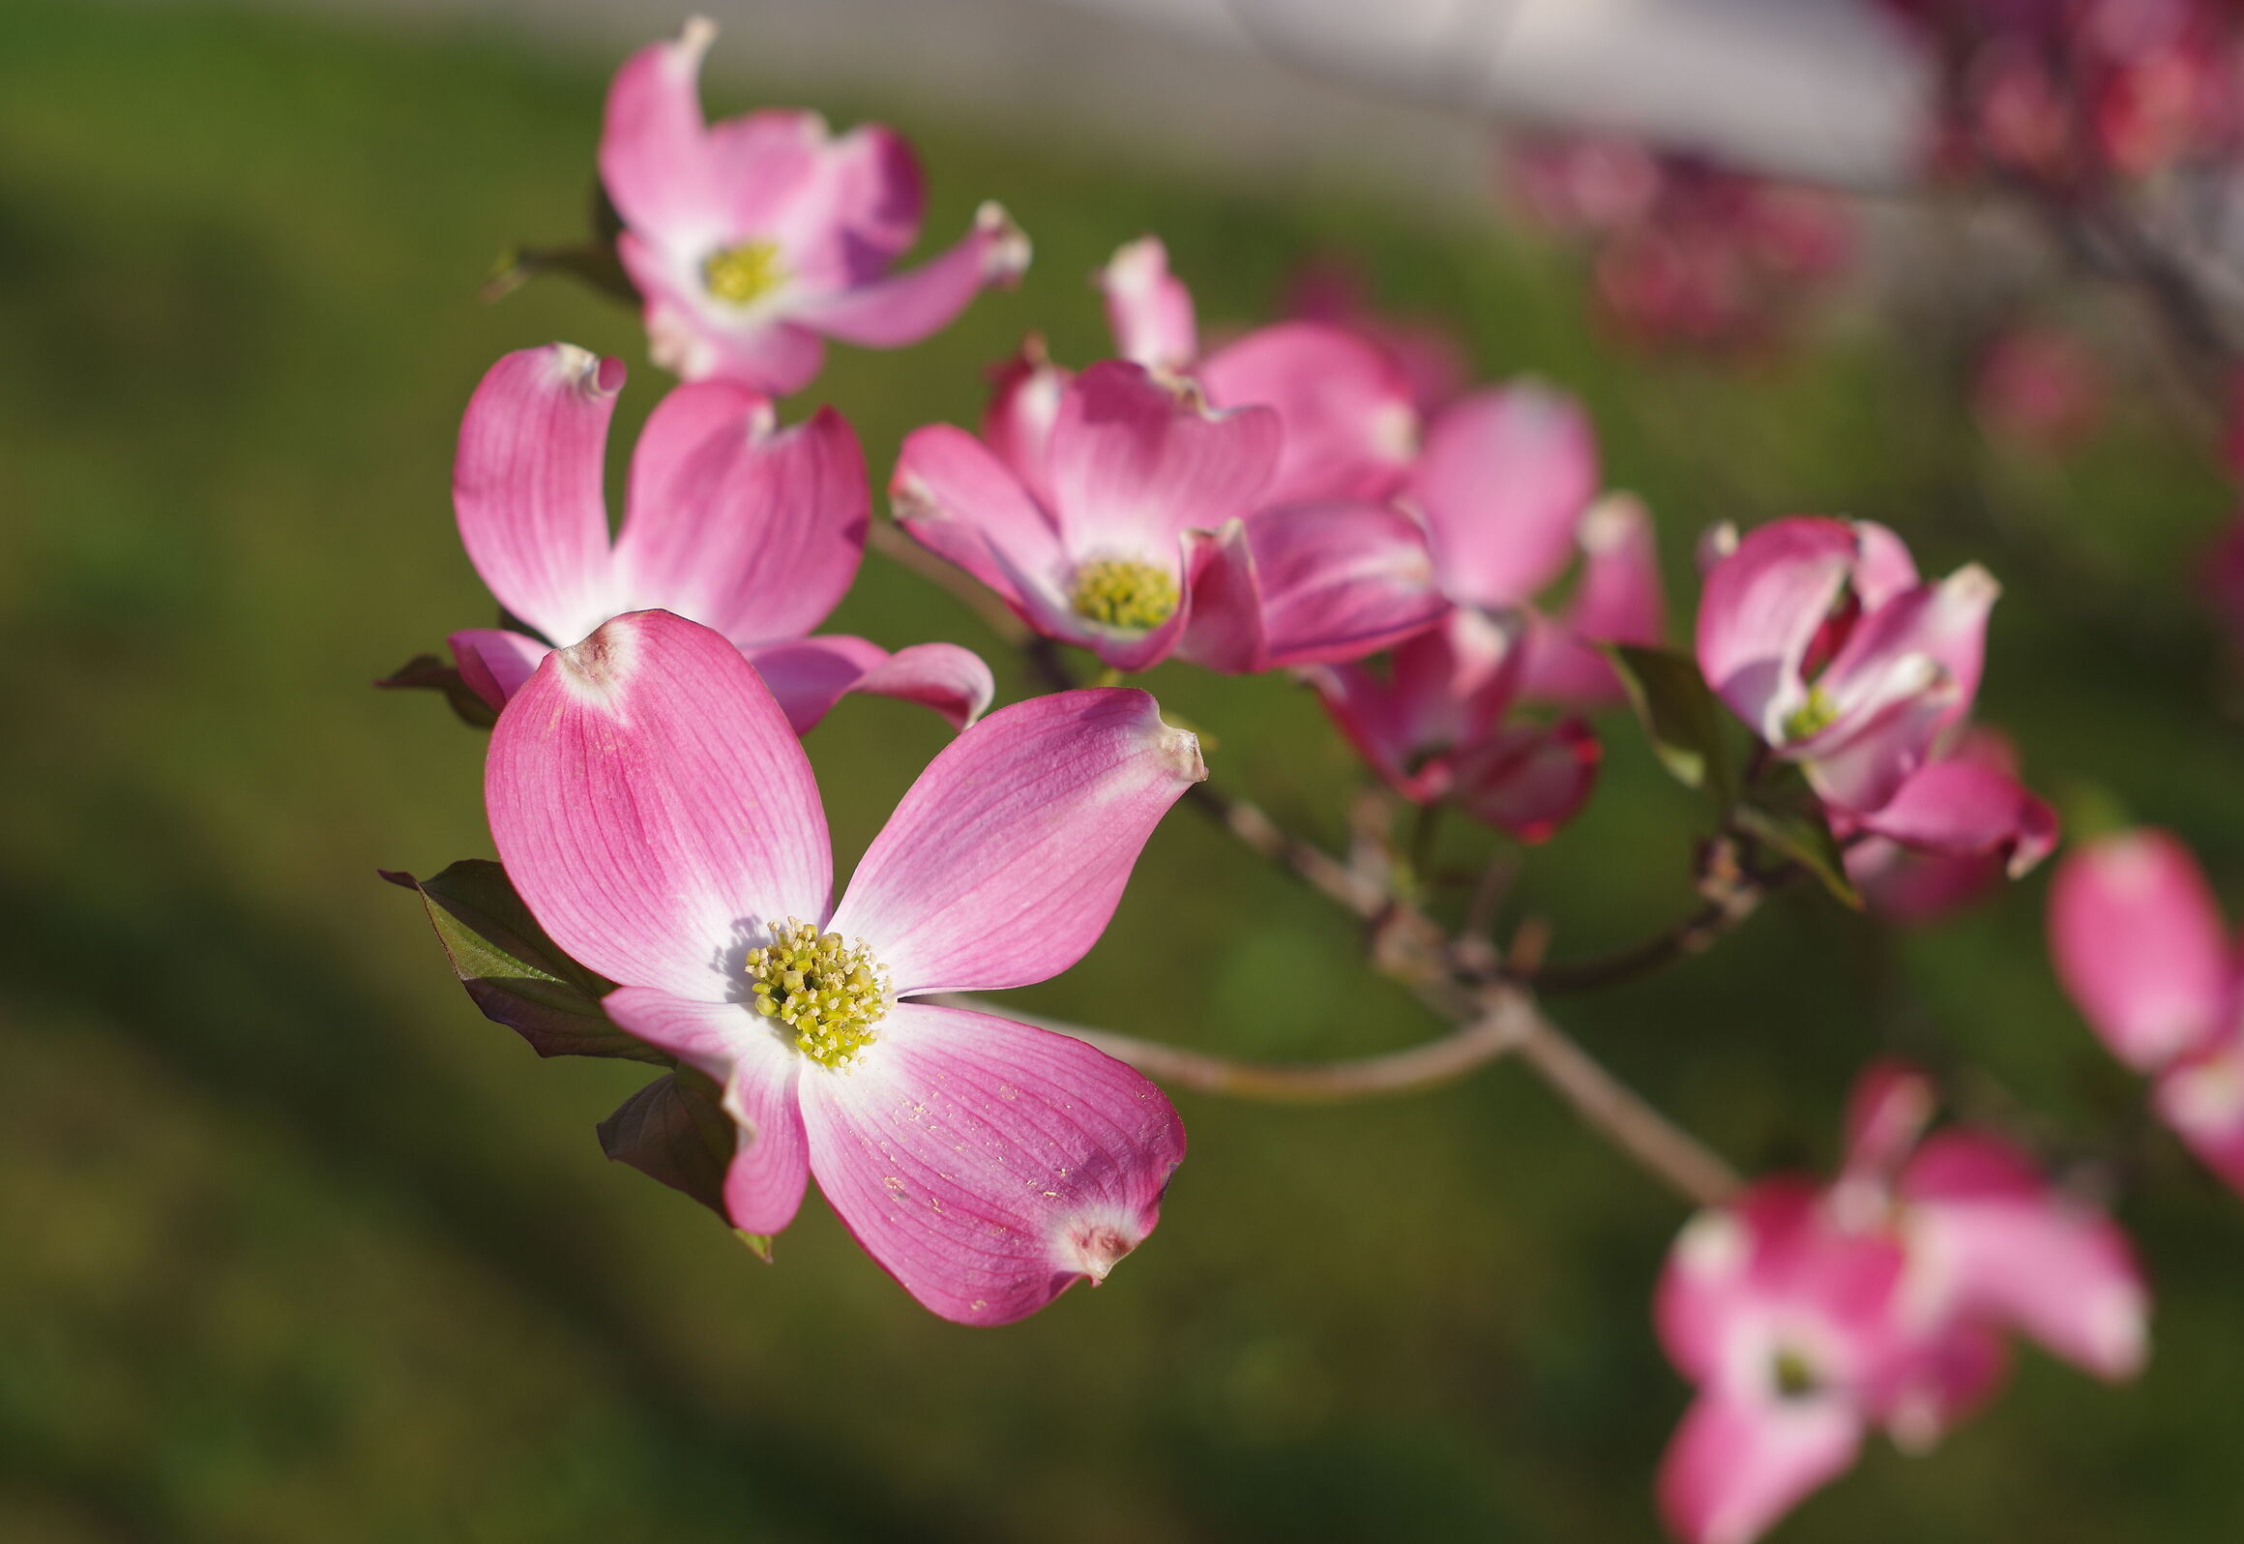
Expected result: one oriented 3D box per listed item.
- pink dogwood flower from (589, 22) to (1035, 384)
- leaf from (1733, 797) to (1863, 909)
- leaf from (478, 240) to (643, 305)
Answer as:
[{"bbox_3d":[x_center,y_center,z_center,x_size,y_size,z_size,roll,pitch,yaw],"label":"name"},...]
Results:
[{"bbox_3d":[-0.042,-0.076,0.650,0.057,0.030,0.048,-6,57,-14],"label":"pink dogwood flower"},{"bbox_3d":[0.089,0.011,0.635,0.023,0.007,0.012,38,39,18],"label":"leaf"},{"bbox_3d":[-0.075,-0.068,0.660,0.026,0.008,0.014,-6,39,-18],"label":"leaf"}]

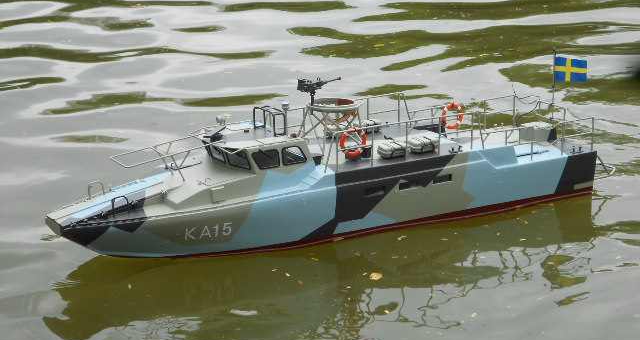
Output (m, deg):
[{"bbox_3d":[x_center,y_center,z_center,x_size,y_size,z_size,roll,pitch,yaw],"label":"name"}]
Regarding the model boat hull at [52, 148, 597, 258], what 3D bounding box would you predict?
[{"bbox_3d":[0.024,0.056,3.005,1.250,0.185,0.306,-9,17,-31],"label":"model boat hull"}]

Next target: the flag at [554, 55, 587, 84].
[{"bbox_3d":[0.588,-0.234,3.283,0.084,0.059,0.008,-5,16,-19],"label":"flag"}]

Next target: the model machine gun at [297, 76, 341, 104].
[{"bbox_3d":[-0.002,-0.164,2.945,0.119,0.056,0.021,-13,20,-40],"label":"model machine gun"}]

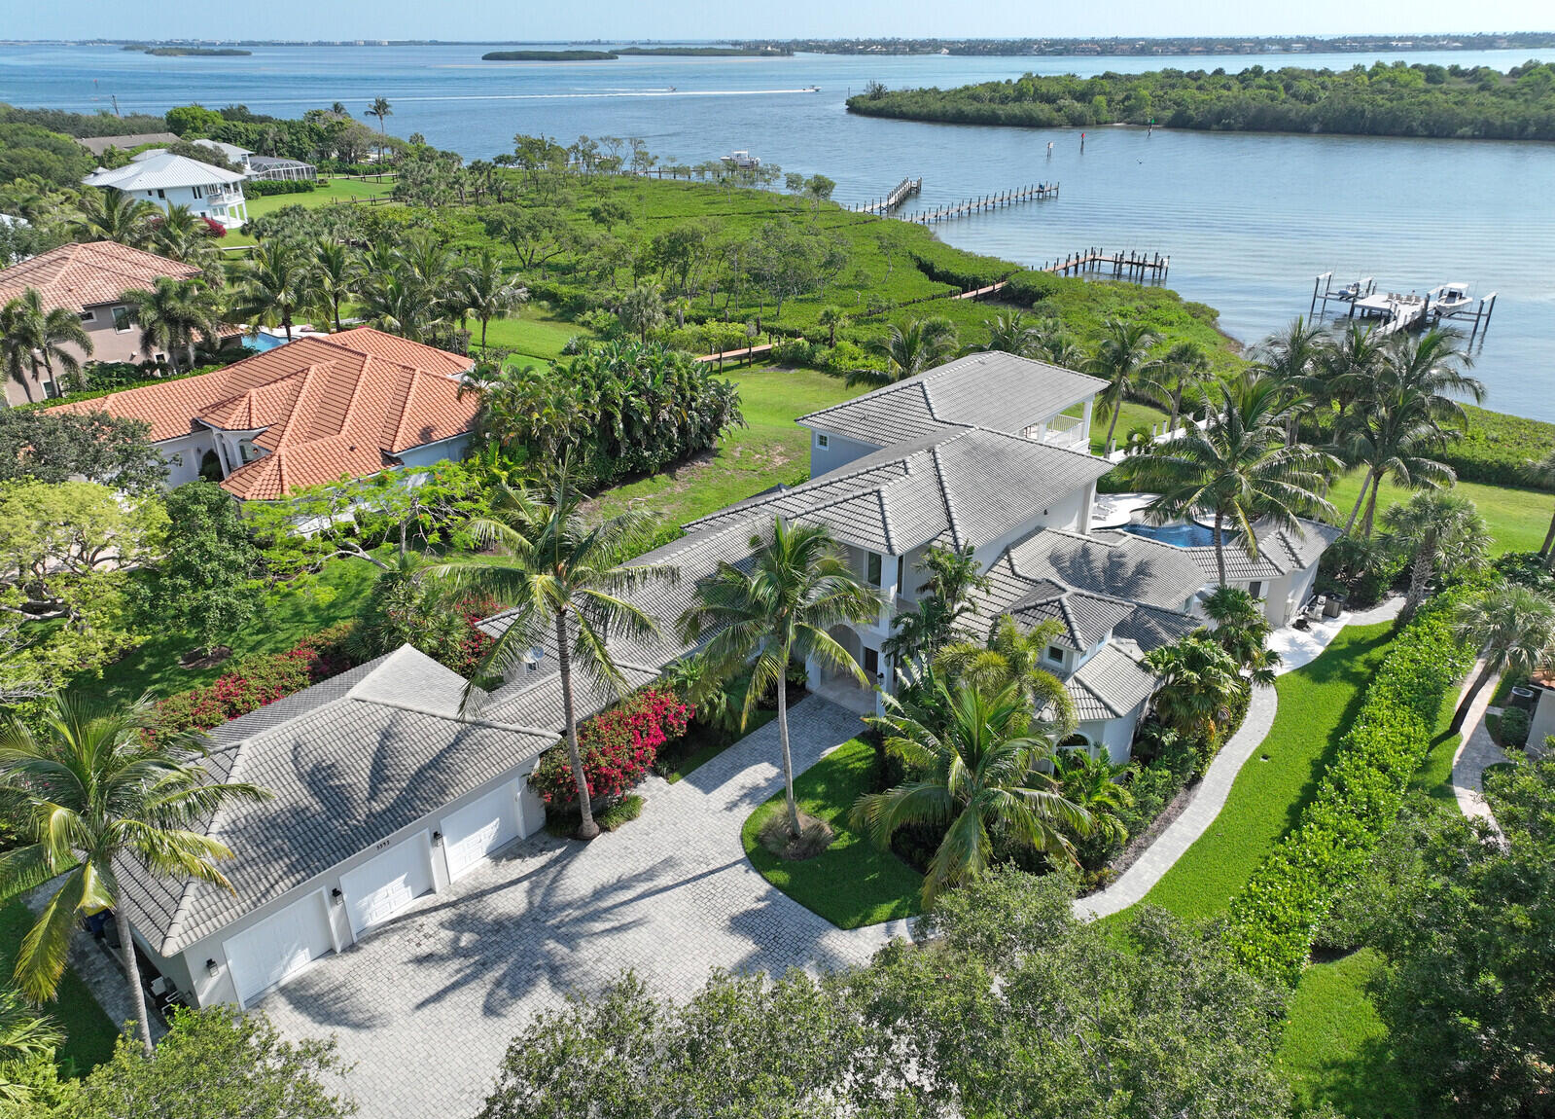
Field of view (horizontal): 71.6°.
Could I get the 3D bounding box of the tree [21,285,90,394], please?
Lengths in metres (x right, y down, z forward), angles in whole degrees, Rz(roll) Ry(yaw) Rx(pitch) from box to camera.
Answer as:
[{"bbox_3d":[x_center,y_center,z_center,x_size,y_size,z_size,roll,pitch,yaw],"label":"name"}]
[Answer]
[{"bbox_3d":[-50.281,-14.990,75.992,5.160,8.160,5.160,-16,30,-30],"label":"tree"}]

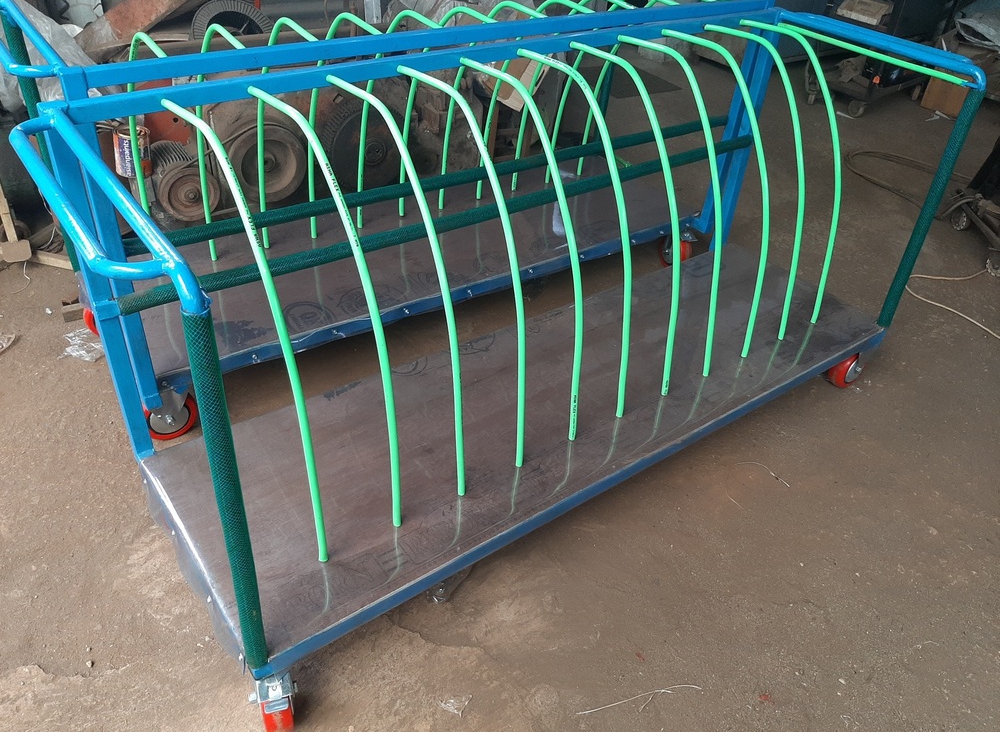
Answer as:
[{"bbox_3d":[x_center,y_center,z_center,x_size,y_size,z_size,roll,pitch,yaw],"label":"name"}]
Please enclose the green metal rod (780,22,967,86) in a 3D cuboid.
[{"bbox_3d":[0.947,-0.815,1.949,0.017,0.017,0.542,-21,45,-31],"label":"green metal rod"}]

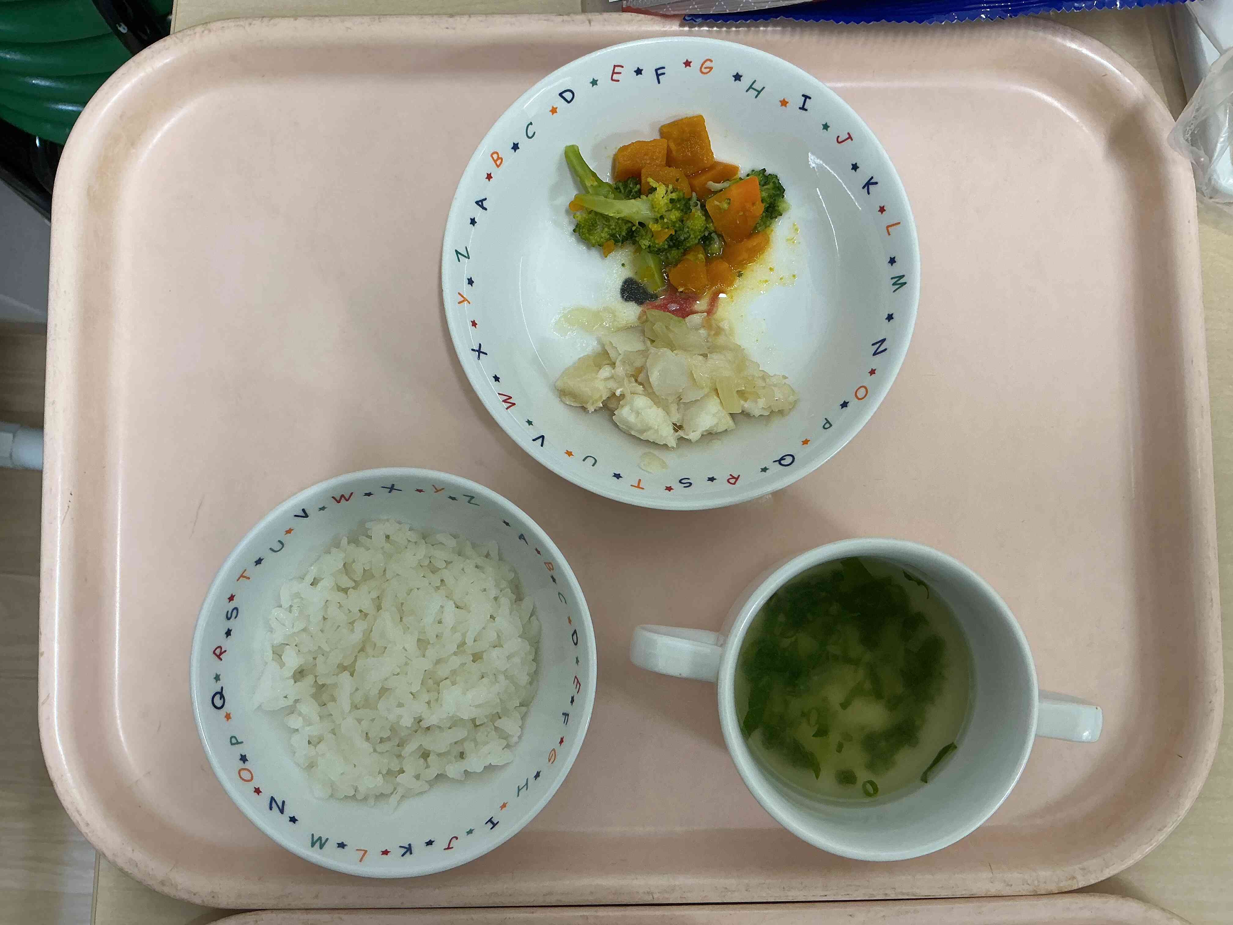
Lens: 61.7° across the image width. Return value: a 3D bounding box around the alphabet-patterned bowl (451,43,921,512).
[{"bbox_3d":[0.020,-0.057,0.336,0.145,0.044,0.145,0,86,-1],"label":"alphabet-patterned bowl"}]

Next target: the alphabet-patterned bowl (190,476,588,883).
[{"bbox_3d":[-0.064,0.061,0.321,0.116,0.052,0.116,0,86,-1],"label":"alphabet-patterned bowl"}]

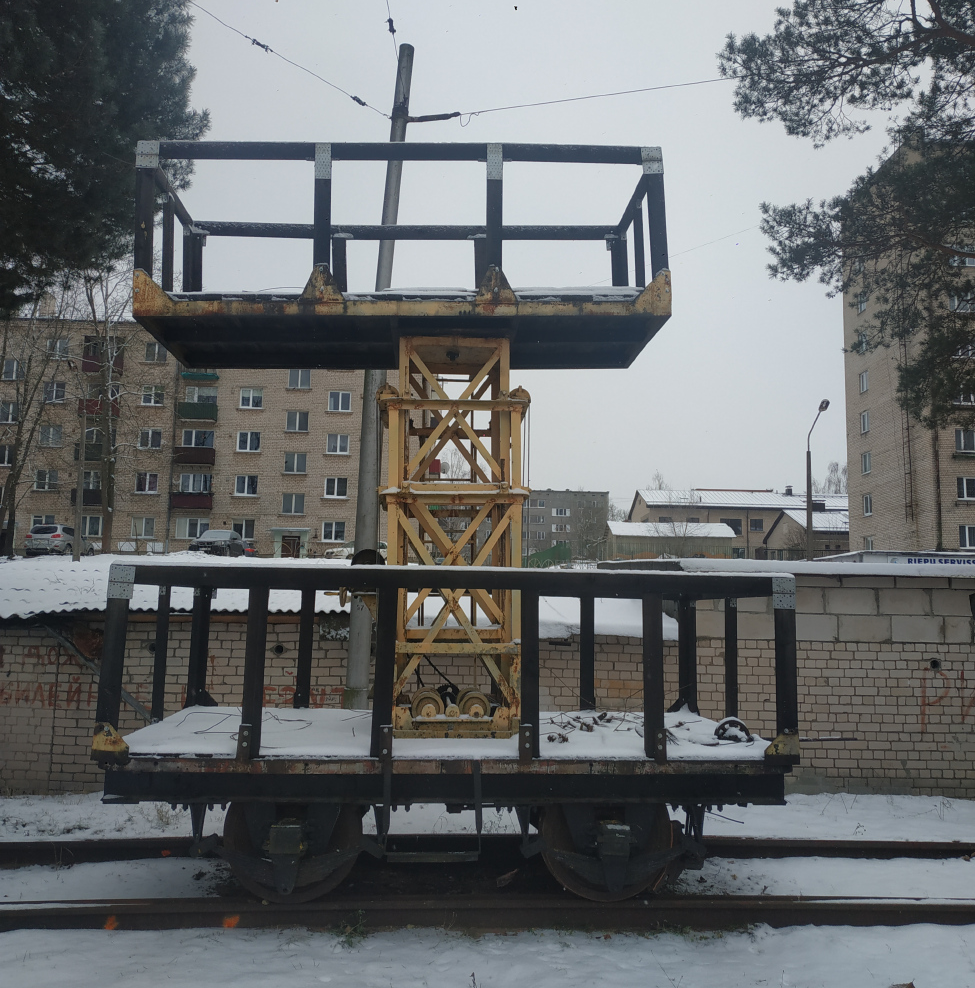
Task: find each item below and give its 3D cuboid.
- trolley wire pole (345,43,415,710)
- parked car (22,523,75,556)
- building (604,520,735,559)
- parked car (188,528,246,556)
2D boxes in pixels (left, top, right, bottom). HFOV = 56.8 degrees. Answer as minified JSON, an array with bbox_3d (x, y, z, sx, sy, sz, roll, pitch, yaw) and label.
[{"bbox_3d":[-1.156,-0.957,9.696,0.250,8.360,0.250,3,-7,0],"label":"trolley wire pole"},{"bbox_3d":[-23.320,2.759,49.581,1.890,1.760,4.680,2,-7,-2],"label":"parked car"},{"bbox_3d":[12.214,3.861,61.240,8.000,3.800,5.400,1,-7,0],"label":"building"},{"bbox_3d":[-14.842,2.926,49.585,1.920,1.660,4.820,2,-7,-2],"label":"parked car"}]

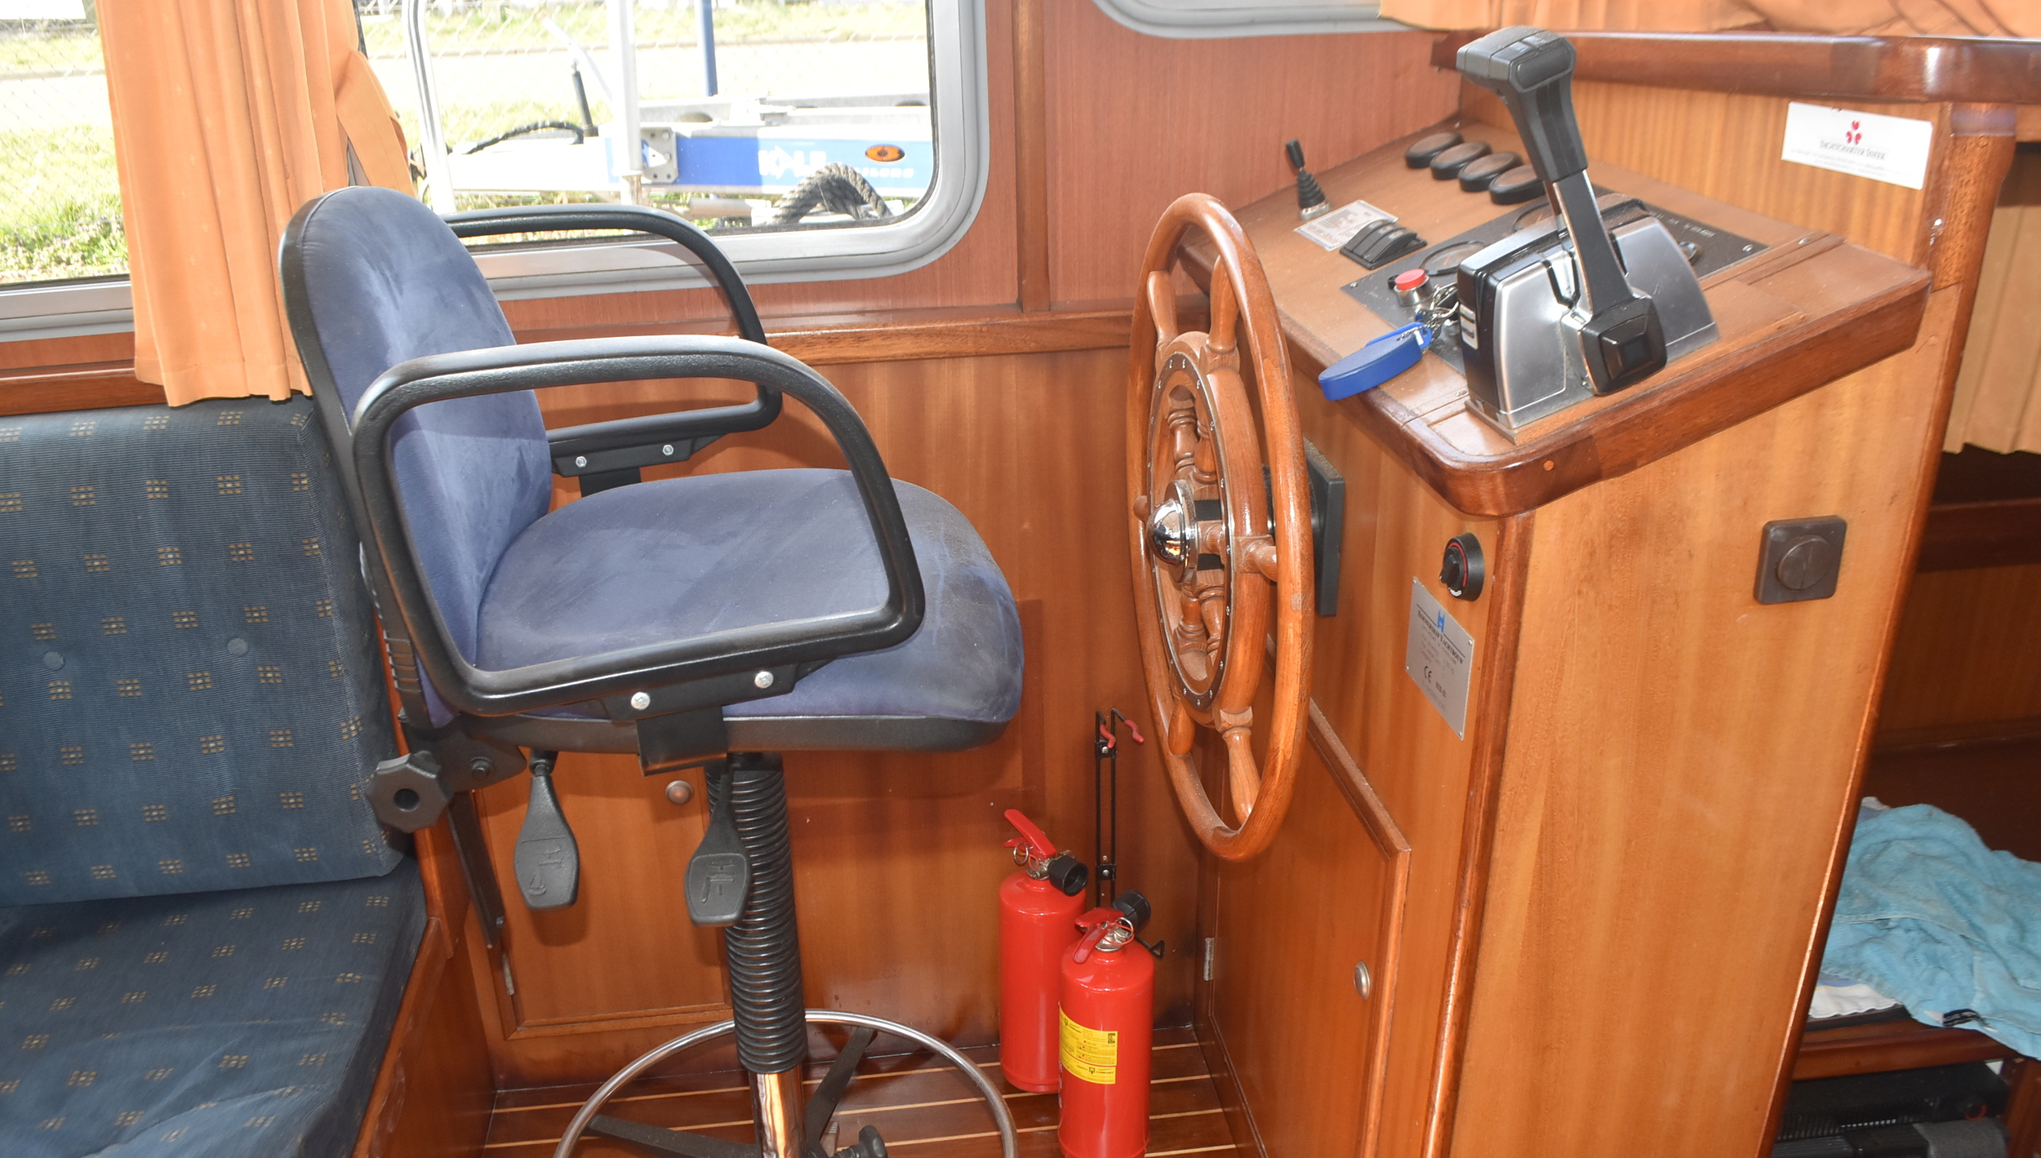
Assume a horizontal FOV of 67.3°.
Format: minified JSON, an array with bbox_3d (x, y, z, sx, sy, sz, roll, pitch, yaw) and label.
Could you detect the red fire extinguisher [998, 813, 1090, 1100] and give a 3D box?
[{"bbox_3d":[0.031,0.483,1.984,0.112,0.365,0.130,-19,29,-40],"label":"red fire extinguisher"}]

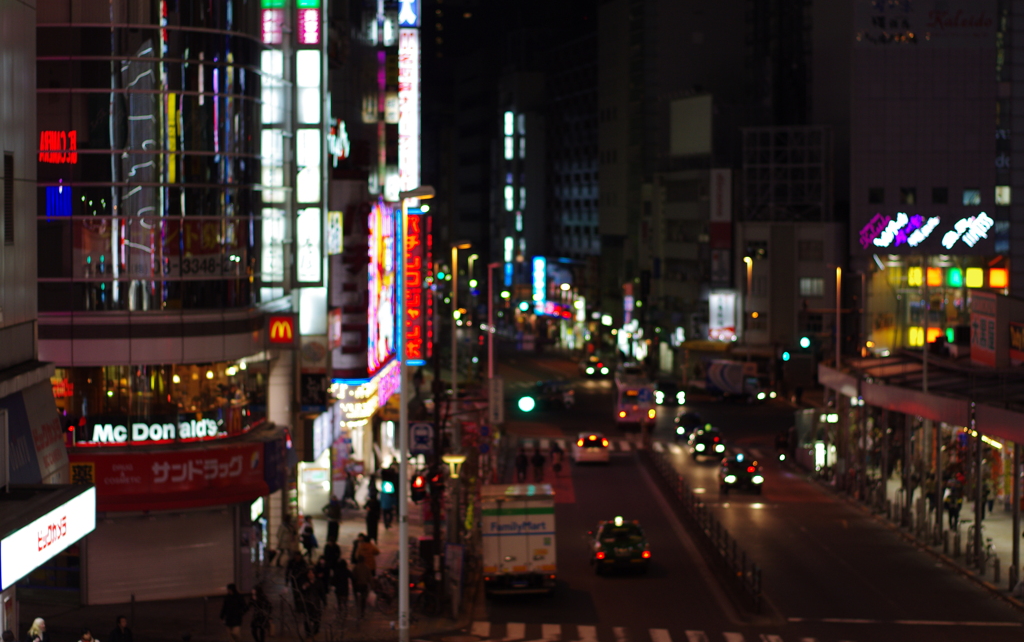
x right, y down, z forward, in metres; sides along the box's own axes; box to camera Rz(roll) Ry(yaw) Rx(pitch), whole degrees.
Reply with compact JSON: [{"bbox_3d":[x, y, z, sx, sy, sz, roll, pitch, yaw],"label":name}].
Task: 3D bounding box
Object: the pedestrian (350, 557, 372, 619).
[{"bbox_3d":[-4.083,7.243,57.800,0.550,1.690,0.420,0,3,-6],"label":"pedestrian"}]

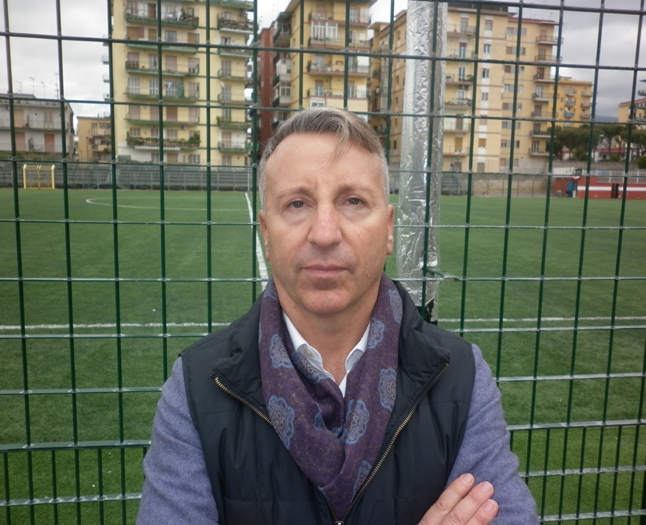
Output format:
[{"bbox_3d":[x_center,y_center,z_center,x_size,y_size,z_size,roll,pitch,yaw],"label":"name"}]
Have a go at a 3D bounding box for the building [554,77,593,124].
[{"bbox_3d":[68.070,-39.740,168.850,17.000,27.920,12.300,-1,8,-17],"label":"building"}]

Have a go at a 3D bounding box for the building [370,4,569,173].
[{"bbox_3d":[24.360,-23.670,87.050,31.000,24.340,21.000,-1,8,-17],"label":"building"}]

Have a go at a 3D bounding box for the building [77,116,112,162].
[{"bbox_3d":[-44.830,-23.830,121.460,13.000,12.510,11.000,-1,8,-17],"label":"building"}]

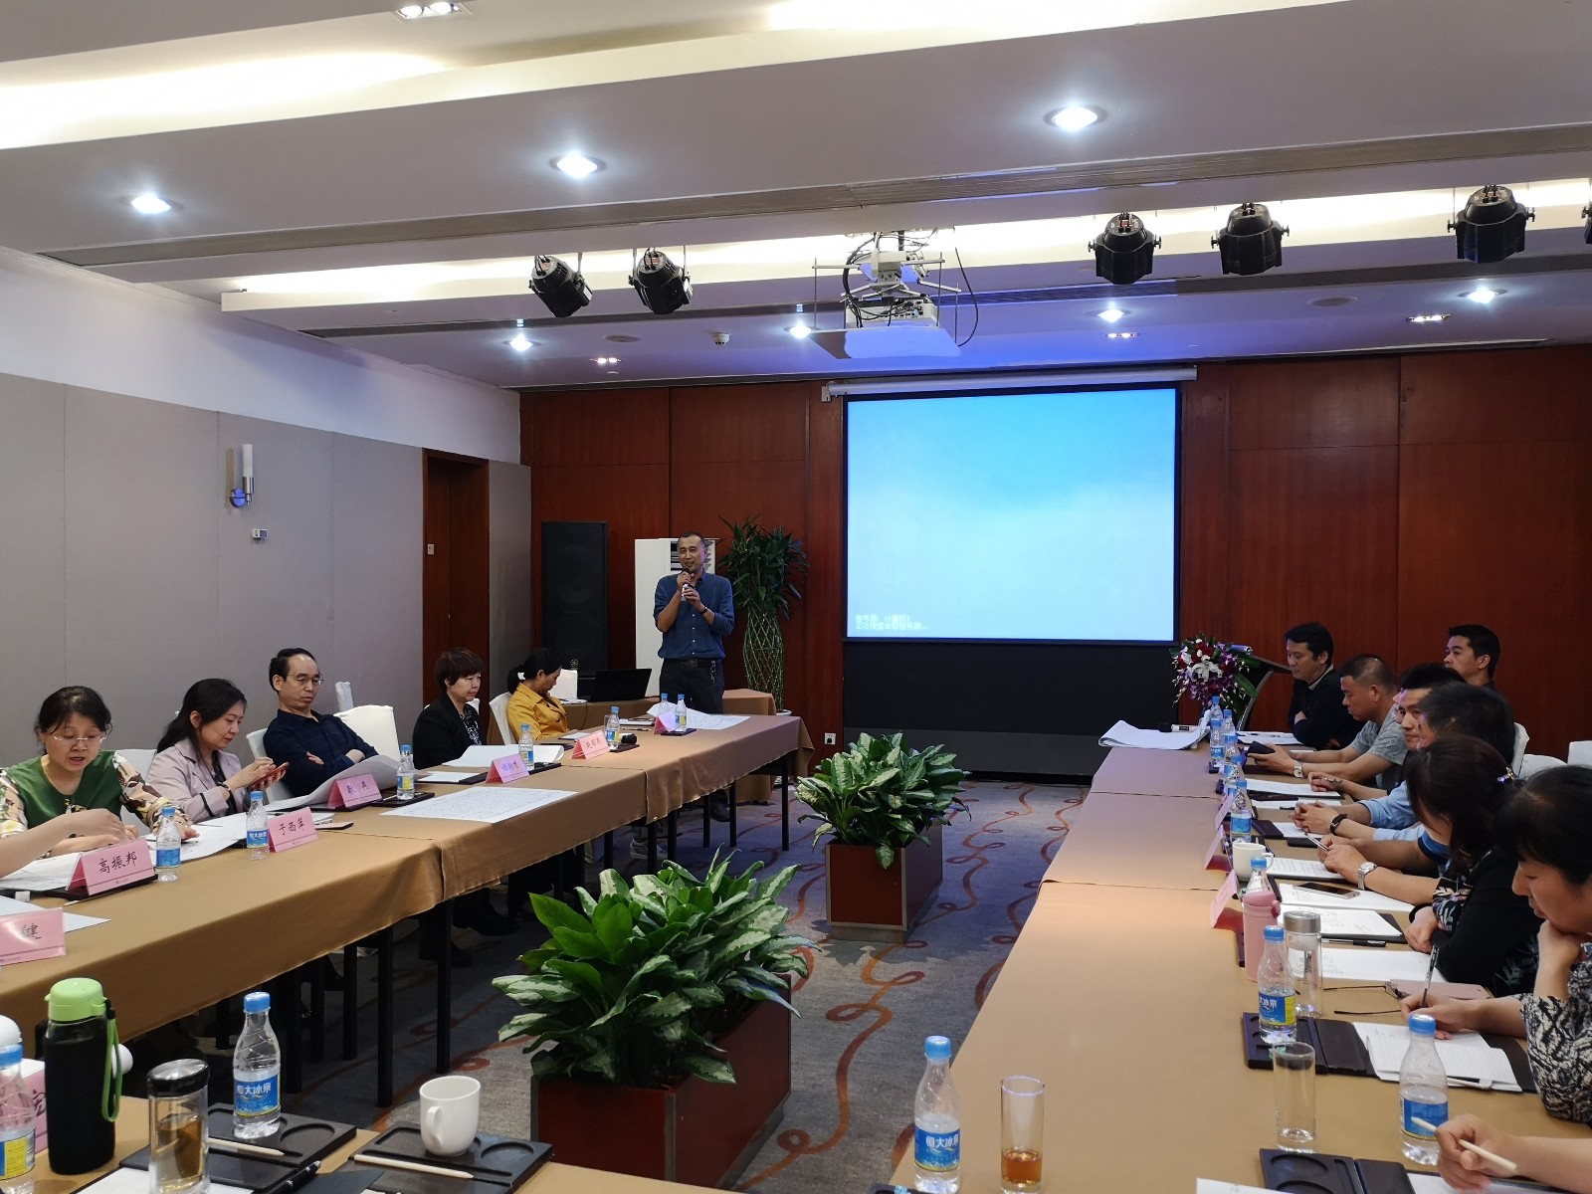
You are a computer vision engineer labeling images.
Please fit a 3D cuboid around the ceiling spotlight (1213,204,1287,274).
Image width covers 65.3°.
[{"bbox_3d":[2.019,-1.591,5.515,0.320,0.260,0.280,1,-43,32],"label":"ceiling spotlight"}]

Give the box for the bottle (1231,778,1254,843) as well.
[{"bbox_3d":[1.313,0.625,3.649,0.058,0.183,0.058,1,1,18],"label":"bottle"}]

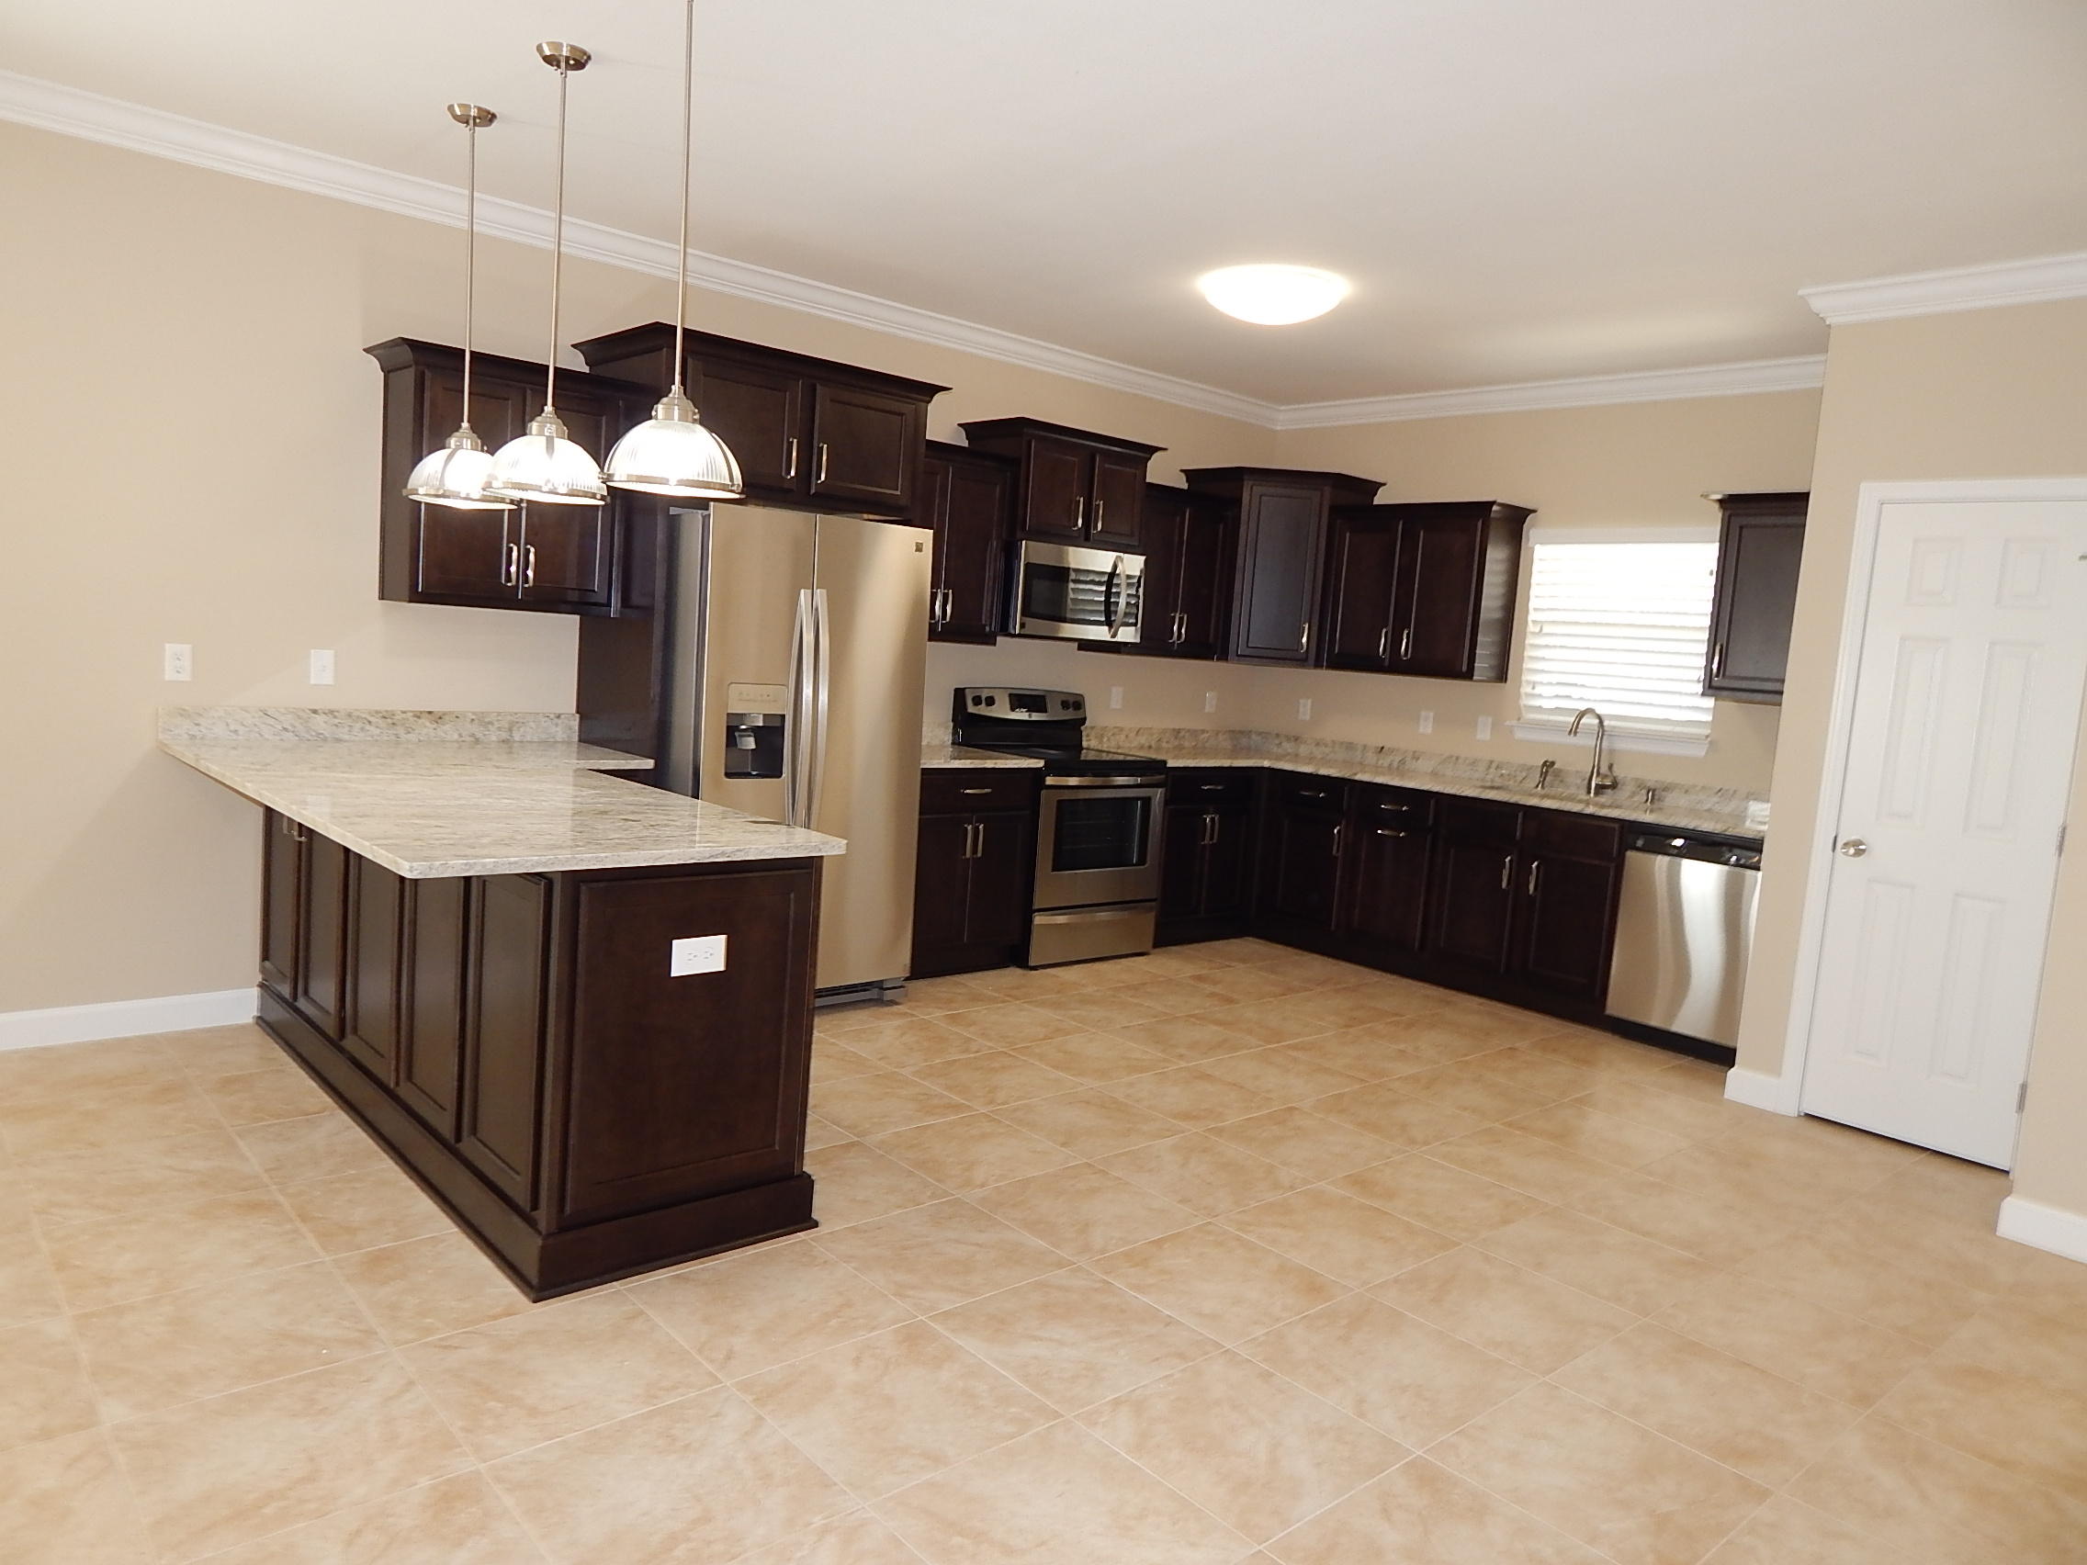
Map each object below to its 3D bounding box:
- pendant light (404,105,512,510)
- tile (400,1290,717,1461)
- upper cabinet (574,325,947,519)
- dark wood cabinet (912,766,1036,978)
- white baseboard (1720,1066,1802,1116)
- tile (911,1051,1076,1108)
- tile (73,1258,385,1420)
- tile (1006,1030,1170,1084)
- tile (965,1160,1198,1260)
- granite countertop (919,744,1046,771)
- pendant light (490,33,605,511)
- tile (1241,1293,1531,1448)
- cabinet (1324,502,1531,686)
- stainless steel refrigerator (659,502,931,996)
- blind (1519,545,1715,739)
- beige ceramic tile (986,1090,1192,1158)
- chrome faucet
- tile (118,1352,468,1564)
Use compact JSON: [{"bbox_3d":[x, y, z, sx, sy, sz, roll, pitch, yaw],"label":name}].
[{"bbox_3d":[-1.624,-1.329,3.900,0.320,1.083,0.320,-1,8,-42],"label":"pendant light"},{"bbox_3d":[-0.915,1.108,2.620,0.447,0.010,0.447,-1,8,-42],"label":"tile"},{"bbox_3d":[-1.039,-1.273,5.152,1.201,0.523,0.692,-1,8,-42],"label":"upper cabinet"},{"bbox_3d":[-0.497,0.346,5.923,0.670,0.874,0.593,-1,8,-42],"label":"dark wood cabinet"},{"bbox_3d":[2.510,1.071,4.846,0.018,0.114,0.223,-1,8,-42],"label":"white baseboard"},{"bbox_3d":[-0.161,0.965,4.483,0.450,0.010,0.450,-1,8,-42],"label":"tile"},{"bbox_3d":[-1.548,1.051,2.638,0.450,0.010,0.450,-1,8,-42],"label":"tile"},{"bbox_3d":[0.176,0.964,4.810,0.447,0.010,0.447,-1,8,-42],"label":"tile"},{"bbox_3d":[0.104,1.083,3.507,0.450,0.010,0.450,-1,8,-42],"label":"tile"},{"bbox_3d":[-0.468,-0.108,5.754,0.762,0.034,0.623,-1,8,-42],"label":"granite countertop"},{"bbox_3d":[-1.180,-1.226,3.353,0.296,1.055,0.296,-1,8,-42],"label":"pendant light"},{"bbox_3d":[0.703,1.196,2.843,0.450,0.010,0.450,-1,8,-42],"label":"tile"},{"bbox_3d":[1.824,-0.918,6.717,0.409,0.798,0.951,-1,8,-42],"label":"cabinet"},{"bbox_3d":[-1.032,-0.078,5.105,0.909,1.770,0.775,-1,8,-42],"label":"stainless steel refrigerator"},{"bbox_3d":[2.584,-0.656,6.195,0.055,0.874,0.919,-1,8,-42],"label":"blind"},{"bbox_3d":[0.139,1.027,4.170,0.447,0.010,0.447,-1,8,-42],"label":"beige ceramic tile"},{"bbox_3d":[2.382,-0.123,6.002,0.272,0.392,0.136,-1,8,-42],"label":"chrome faucet"},{"bbox_3d":[-1.247,1.103,2.300,0.450,0.010,0.450,-1,8,-42],"label":"tile"}]

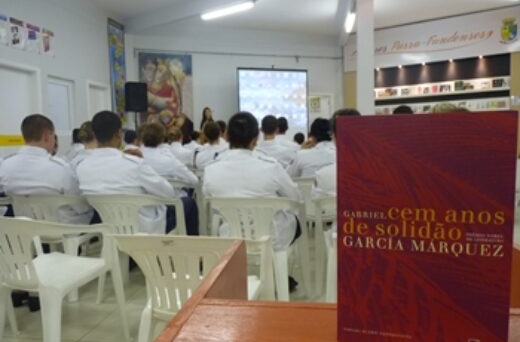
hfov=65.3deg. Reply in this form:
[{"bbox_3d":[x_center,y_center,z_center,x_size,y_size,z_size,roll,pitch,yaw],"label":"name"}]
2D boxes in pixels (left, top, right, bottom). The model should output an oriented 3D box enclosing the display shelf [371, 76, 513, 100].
[{"bbox_3d":[3.568,-1.658,8.200,2.600,0.250,0.250,2,5,33],"label":"display shelf"}]

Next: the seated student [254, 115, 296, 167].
[{"bbox_3d":[0.145,0.109,4.400,0.530,1.350,0.760,-1,4,-2],"label":"seated student"}]

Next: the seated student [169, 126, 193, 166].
[{"bbox_3d":[-0.920,0.137,4.700,0.480,1.220,0.720,0,5,8],"label":"seated student"}]

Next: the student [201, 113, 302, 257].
[{"bbox_3d":[0.000,0.275,2.550,0.560,1.280,0.760,0,5,9],"label":"student"}]

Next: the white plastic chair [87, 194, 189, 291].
[{"bbox_3d":[-0.780,0.545,2.600,0.560,0.800,0.560,-1,4,7],"label":"white plastic chair"}]

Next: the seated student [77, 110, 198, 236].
[{"bbox_3d":[-0.770,0.290,2.660,0.580,1.280,0.750,-1,4,8],"label":"seated student"}]

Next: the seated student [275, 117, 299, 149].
[{"bbox_3d":[0.310,0.026,5.450,0.520,1.350,0.750,-1,4,-2],"label":"seated student"}]

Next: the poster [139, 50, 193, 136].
[{"bbox_3d":[-2.020,-1.597,8.900,1.140,1.860,0.030,-3,5,-19],"label":"poster"}]

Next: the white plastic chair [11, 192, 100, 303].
[{"bbox_3d":[-1.170,0.529,2.620,0.560,0.800,0.550,0,5,11],"label":"white plastic chair"}]

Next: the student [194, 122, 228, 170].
[{"bbox_3d":[-0.440,0.149,4.350,0.500,1.250,0.750,0,5,8],"label":"student"}]

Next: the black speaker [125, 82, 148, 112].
[{"bbox_3d":[-2.162,-1.287,7.100,0.370,0.510,0.340,-2,5,-15],"label":"black speaker"}]

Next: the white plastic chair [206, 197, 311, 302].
[{"bbox_3d":[0.000,0.522,2.480,0.560,0.800,0.550,0,5,9],"label":"white plastic chair"}]

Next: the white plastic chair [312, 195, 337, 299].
[{"bbox_3d":[0.580,0.515,2.450,0.560,0.800,0.550,0,5,8],"label":"white plastic chair"}]

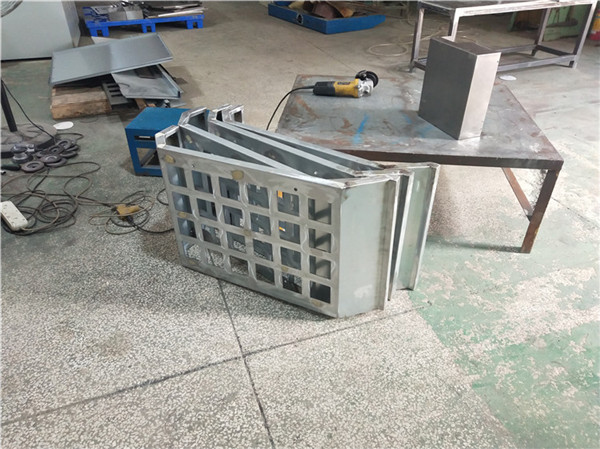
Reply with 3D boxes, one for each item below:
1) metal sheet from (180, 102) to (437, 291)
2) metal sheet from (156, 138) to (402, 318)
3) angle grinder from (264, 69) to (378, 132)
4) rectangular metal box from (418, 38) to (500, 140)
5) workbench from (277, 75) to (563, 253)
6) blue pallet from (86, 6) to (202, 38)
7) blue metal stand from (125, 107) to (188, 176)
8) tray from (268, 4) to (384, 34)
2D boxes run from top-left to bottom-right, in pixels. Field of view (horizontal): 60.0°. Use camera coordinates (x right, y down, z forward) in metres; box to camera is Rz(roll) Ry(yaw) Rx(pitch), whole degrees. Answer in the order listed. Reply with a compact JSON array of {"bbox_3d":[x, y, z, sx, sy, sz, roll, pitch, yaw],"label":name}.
[{"bbox_3d":[-0.040,-0.073,2.064,1.029,0.553,0.336,24,40,31],"label":"metal sheet"},{"bbox_3d":[-0.121,-0.003,1.958,0.945,0.553,0.185,15,36,21],"label":"metal sheet"},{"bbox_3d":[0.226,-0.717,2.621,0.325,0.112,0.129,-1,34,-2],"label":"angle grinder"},{"bbox_3d":[0.663,-0.583,2.204,0.113,0.348,0.304,-12,35,-19],"label":"rectangular metal box"},{"bbox_3d":[0.495,-0.349,2.571,1.128,0.447,0.928,3,34,5],"label":"workbench"},{"bbox_3d":[-1.719,-2.330,5.819,1.203,0.143,0.843,-9,35,-13],"label":"blue pallet"},{"bbox_3d":[-0.696,-0.448,2.866,0.374,0.286,0.292,4,34,6],"label":"blue metal stand"},{"bbox_3d":[0.273,-2.381,5.899,0.722,0.139,1.101,-18,38,-25],"label":"tray"}]

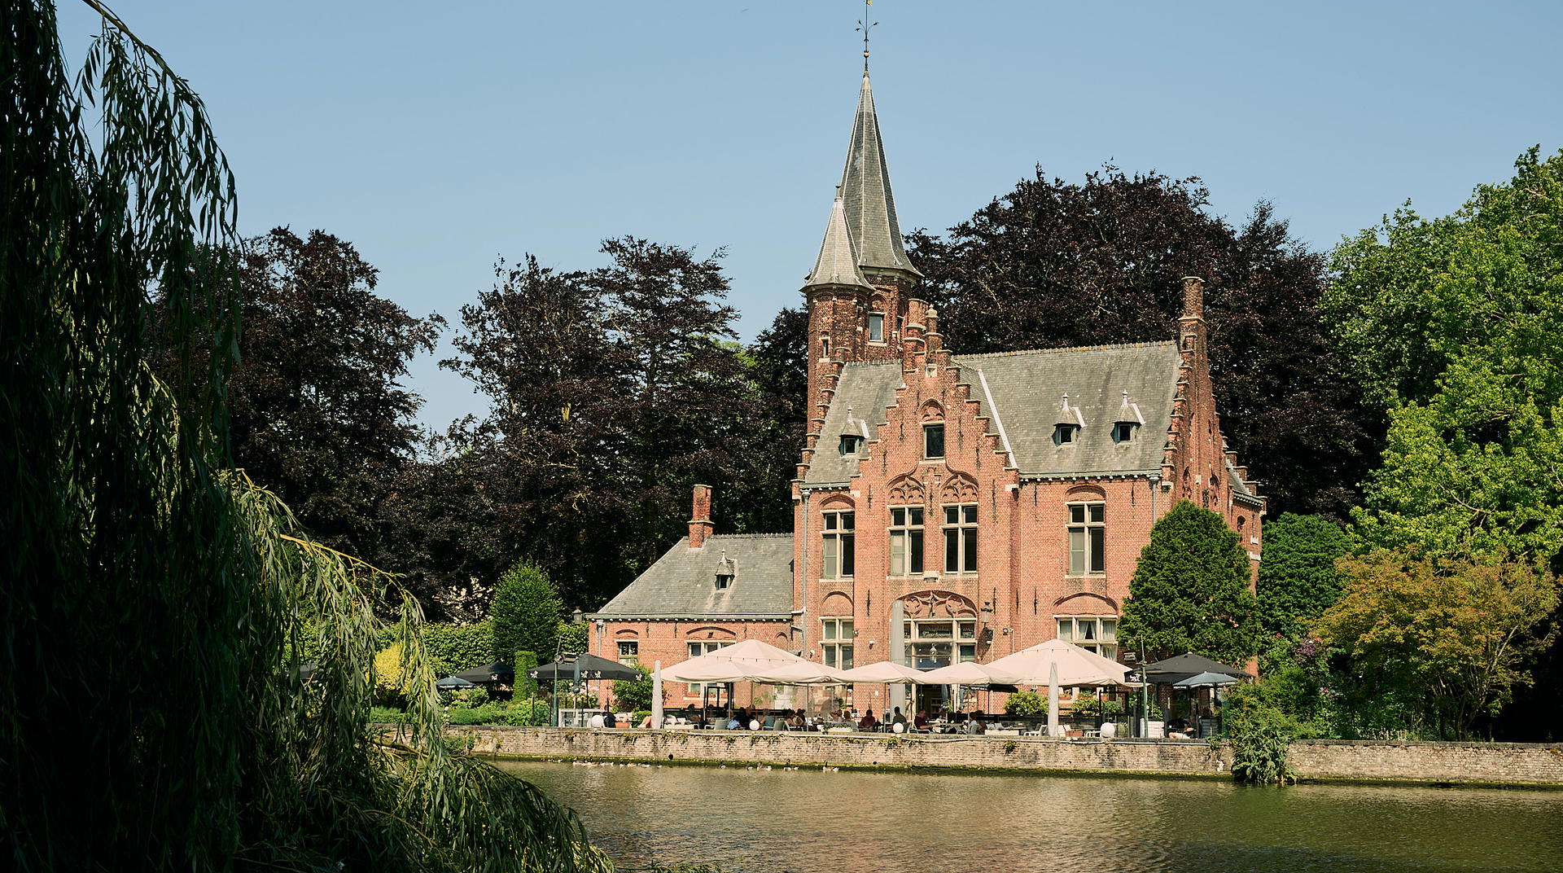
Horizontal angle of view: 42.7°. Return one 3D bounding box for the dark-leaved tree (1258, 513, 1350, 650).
[{"bbox_3d":[19.610,7.177,74.713,3.670,8.620,3.670,1,-7,0],"label":"dark-leaved tree"}]

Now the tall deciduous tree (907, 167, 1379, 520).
[{"bbox_3d":[18.279,0.311,100.738,23.990,28.540,20.000,1,-7,0],"label":"tall deciduous tree"}]

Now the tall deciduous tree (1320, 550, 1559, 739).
[{"bbox_3d":[19.008,6.054,57.722,6.920,5.550,6.200,1,-7,0],"label":"tall deciduous tree"}]

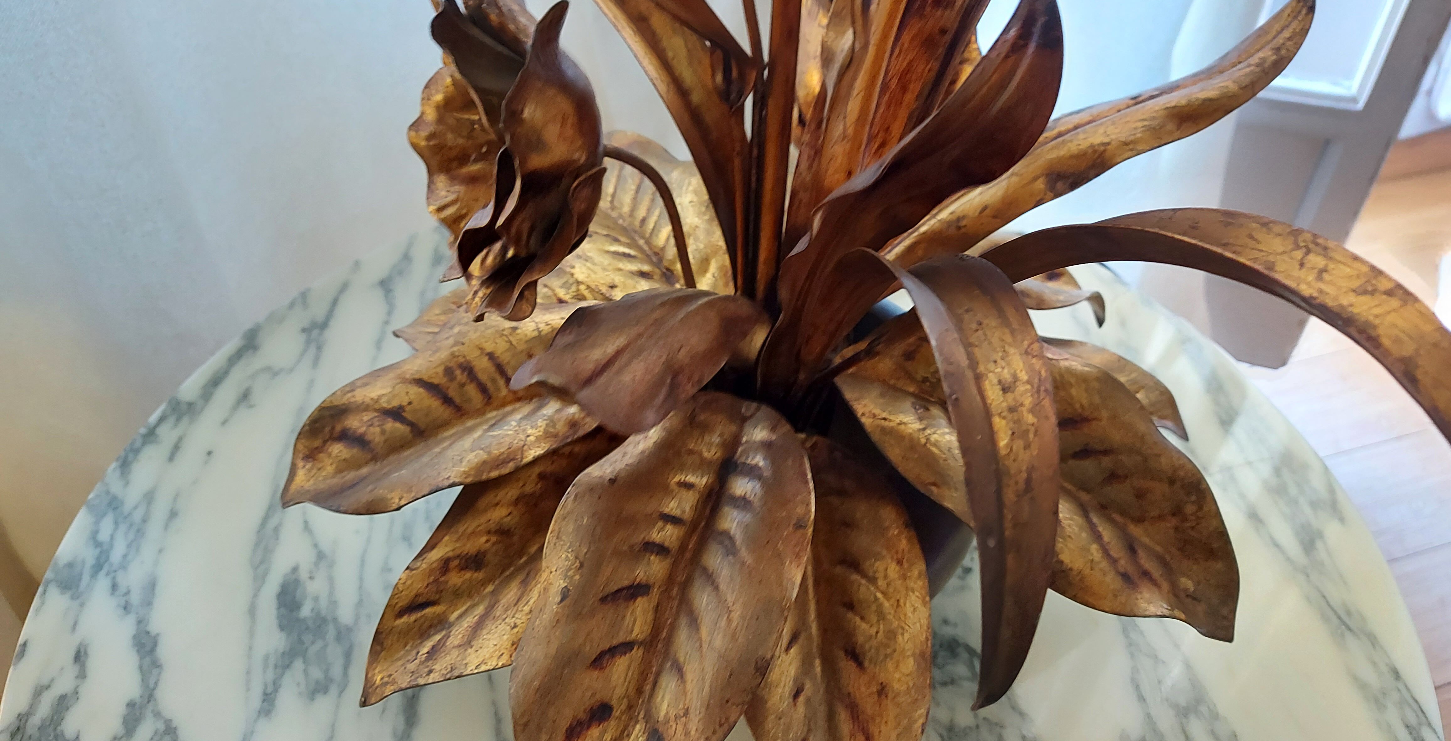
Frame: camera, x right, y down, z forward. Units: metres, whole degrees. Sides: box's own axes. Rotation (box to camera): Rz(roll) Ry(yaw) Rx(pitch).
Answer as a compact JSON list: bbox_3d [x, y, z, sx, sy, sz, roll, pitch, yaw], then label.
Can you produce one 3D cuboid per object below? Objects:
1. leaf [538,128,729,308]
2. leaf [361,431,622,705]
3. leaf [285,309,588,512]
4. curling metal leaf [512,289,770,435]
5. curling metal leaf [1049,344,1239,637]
[{"bbox_3d":[-0.057,-0.080,0.564,0.176,0.034,0.123,35,74,33],"label":"leaf"},{"bbox_3d":[-0.092,0.077,0.450,0.188,0.034,0.082,-42,67,-12],"label":"leaf"},{"bbox_3d":[-0.122,0.012,0.494,0.216,0.034,0.098,-18,58,4],"label":"leaf"},{"bbox_3d":[-0.035,-0.007,0.436,0.119,0.036,0.066,-13,64,-8],"label":"curling metal leaf"},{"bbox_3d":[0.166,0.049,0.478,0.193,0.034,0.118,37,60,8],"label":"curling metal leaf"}]

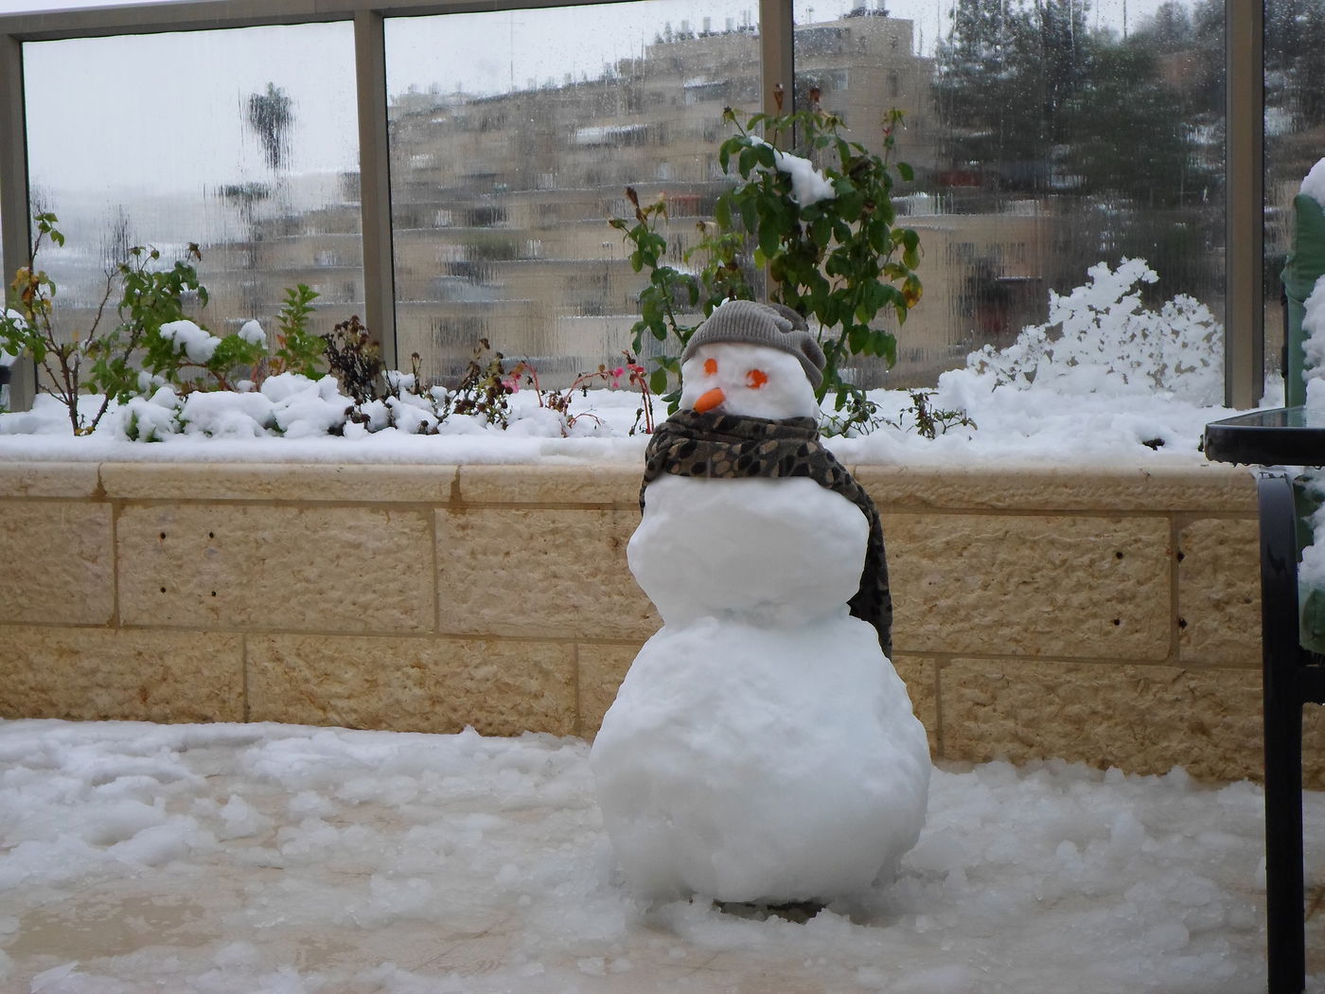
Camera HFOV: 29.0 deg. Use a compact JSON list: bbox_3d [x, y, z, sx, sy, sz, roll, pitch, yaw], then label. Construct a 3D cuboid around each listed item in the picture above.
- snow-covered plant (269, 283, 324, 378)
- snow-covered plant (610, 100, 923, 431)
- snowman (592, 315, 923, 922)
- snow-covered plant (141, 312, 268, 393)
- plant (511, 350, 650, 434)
[{"bbox_3d":[-0.800,-0.358,5.600,0.125,0.220,0.125,1,5,22],"label":"snow-covered plant"},{"bbox_3d":[0.209,-0.465,5.150,0.640,0.680,0.500,1,5,22],"label":"snow-covered plant"},{"bbox_3d":[0.137,0.148,3.550,0.470,0.835,0.450,1,5,22],"label":"snowman"},{"bbox_3d":[-0.991,-0.306,5.550,0.270,0.190,0.220,1,5,22],"label":"snow-covered plant"},{"bbox_3d":[-0.163,-0.211,5.200,0.280,0.175,0.200,1,5,22],"label":"plant"}]

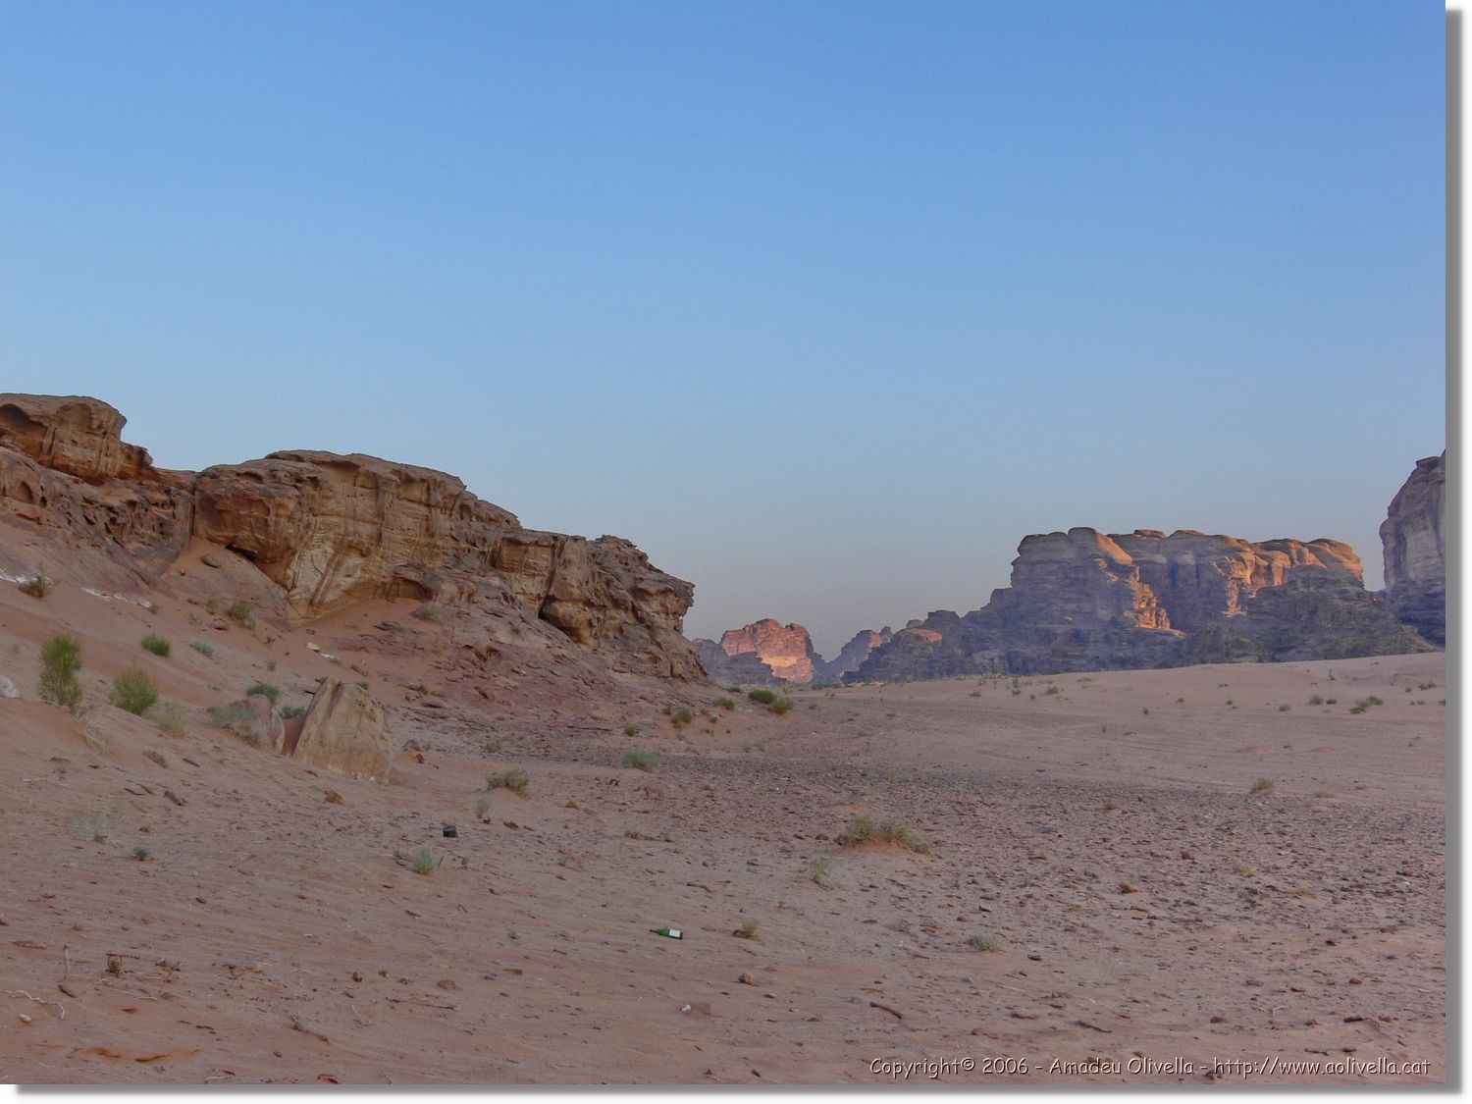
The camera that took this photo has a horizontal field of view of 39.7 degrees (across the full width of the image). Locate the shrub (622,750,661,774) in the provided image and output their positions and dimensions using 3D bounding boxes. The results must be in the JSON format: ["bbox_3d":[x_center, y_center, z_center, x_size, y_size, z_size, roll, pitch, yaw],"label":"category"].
[{"bbox_3d":[-1.940,4.307,42.000,0.781,0.475,0.703,0,-4,0],"label":"shrub"}]

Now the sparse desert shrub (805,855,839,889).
[{"bbox_3d":[0.860,3.217,20.500,0.346,0.323,0.312,0,-4,0],"label":"sparse desert shrub"}]

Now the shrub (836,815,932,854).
[{"bbox_3d":[1.853,3.534,25.500,1.192,0.420,0.894,0,-4,0],"label":"shrub"}]

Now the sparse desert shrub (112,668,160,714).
[{"bbox_3d":[-8.537,1.985,29.000,0.686,0.683,0.652,0,-4,0],"label":"sparse desert shrub"}]

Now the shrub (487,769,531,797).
[{"bbox_3d":[-3.570,3.615,32.000,0.667,0.410,0.567,0,-4,0],"label":"shrub"}]

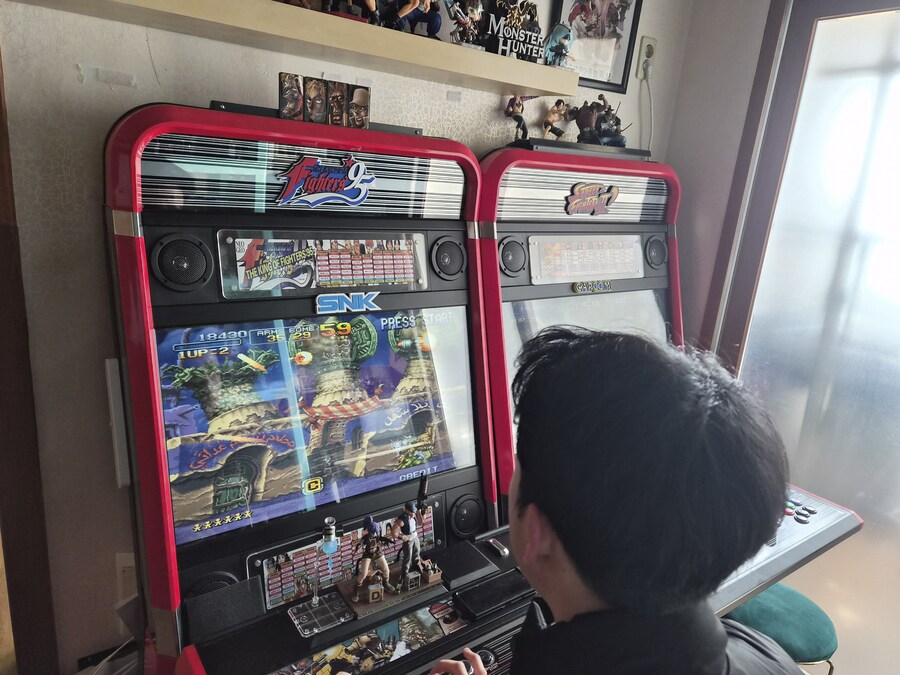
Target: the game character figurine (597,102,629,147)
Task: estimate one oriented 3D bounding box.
[{"bbox_3d":[0.485,-0.630,1.784,0.088,0.124,0.080,-3,17,-27],"label":"game character figurine"}]

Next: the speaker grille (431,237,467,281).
[{"bbox_3d":[-0.001,-0.191,1.440,0.104,0.104,0.020,-6,9,-35],"label":"speaker grille"}]

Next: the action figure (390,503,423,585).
[{"bbox_3d":[-0.093,0.437,1.262,0.080,0.185,0.070,-6,19,-36],"label":"action figure"}]

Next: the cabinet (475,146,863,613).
[{"bbox_3d":[0.517,0.346,1.685,0.800,1.630,0.910,-6,19,-35],"label":"cabinet"}]

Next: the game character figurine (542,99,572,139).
[{"bbox_3d":[0.298,-0.605,1.655,0.065,0.115,0.070,17,19,38],"label":"game character figurine"}]

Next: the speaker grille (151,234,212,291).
[{"bbox_3d":[-0.487,-0.137,1.092,0.104,0.104,0.020,-6,9,-35],"label":"speaker grille"}]

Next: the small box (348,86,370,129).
[{"bbox_3d":[-0.193,-0.481,1.260,0.050,0.088,0.015,-6,19,-35],"label":"small box"}]

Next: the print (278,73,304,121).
[{"bbox_3d":[-0.310,-0.470,1.170,0.052,0.085,0.015,-6,19,-36],"label":"print"}]

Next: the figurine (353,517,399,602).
[{"bbox_3d":[-0.152,0.449,1.210,0.085,0.182,0.065,-2,17,-25],"label":"figurine"}]

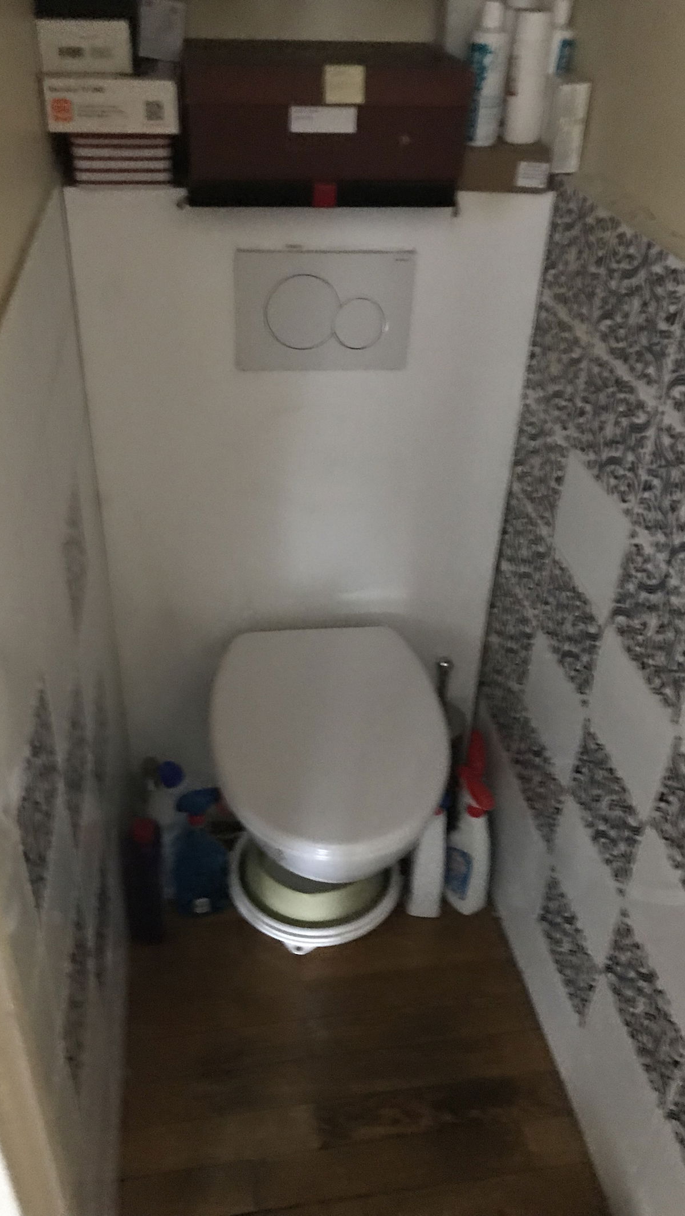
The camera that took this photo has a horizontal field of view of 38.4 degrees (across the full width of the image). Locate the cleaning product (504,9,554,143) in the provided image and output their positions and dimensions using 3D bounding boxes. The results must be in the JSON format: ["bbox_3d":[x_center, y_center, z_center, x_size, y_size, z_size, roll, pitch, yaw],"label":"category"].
[{"bbox_3d":[0.245,-0.699,1.295,0.052,0.155,0.052,-3,34,-9],"label":"cleaning product"}]

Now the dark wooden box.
[{"bbox_3d":[-0.033,-0.627,1.263,0.337,0.157,0.240,-3,36,-9],"label":"dark wooden box"}]

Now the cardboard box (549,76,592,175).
[{"bbox_3d":[0.320,-0.696,1.419,0.046,0.117,0.042,-3,35,-8],"label":"cardboard box"}]

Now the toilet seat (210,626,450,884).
[{"bbox_3d":[-0.021,0.197,1.483,0.350,0.070,0.465,-3,35,-8],"label":"toilet seat"}]

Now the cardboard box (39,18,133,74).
[{"bbox_3d":[-0.318,-0.710,1.233,0.108,0.056,0.130,-3,35,-8],"label":"cardboard box"}]

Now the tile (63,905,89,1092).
[{"bbox_3d":[-0.302,0.436,1.110,0.010,0.141,0.188,-3,35,-8],"label":"tile"}]

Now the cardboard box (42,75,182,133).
[{"bbox_3d":[-0.288,-0.649,1.254,0.157,0.060,0.160,-3,34,-9],"label":"cardboard box"}]

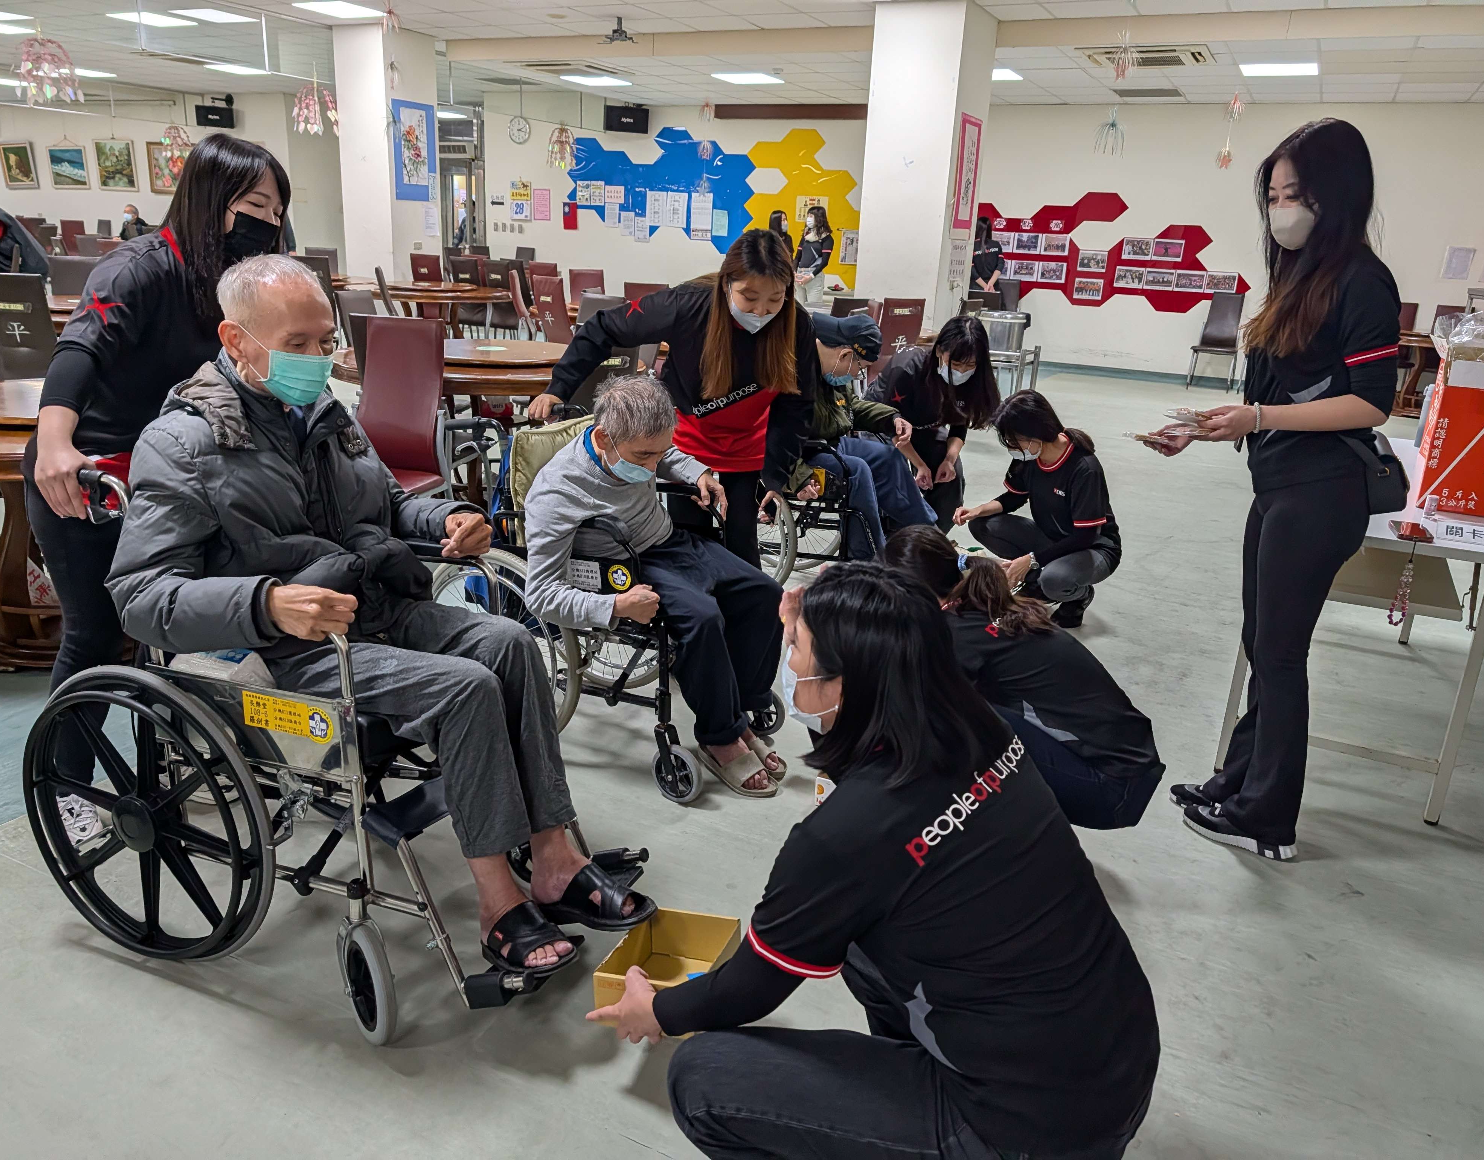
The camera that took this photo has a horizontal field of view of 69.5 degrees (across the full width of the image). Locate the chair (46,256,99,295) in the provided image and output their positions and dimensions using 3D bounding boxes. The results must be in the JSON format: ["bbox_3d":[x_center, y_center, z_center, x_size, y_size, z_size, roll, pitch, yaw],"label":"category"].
[{"bbox_3d":[-3.838,-1.388,6.303,0.430,0.970,0.560,-10,22,-35],"label":"chair"}]

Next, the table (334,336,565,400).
[{"bbox_3d":[-1.131,-0.684,4.946,1.370,0.760,1.370,12,20,25],"label":"table"}]

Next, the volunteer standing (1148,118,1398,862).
[{"bbox_3d":[1.200,-0.185,2.455,0.520,1.620,0.460,11,19,23],"label":"volunteer standing"}]

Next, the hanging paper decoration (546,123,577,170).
[{"bbox_3d":[-2.112,-5.075,12.512,0.340,0.520,0.340,3,18,-1],"label":"hanging paper decoration"}]

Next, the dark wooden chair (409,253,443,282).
[{"bbox_3d":[-2.866,-2.547,10.074,0.430,0.980,0.560,5,18,6],"label":"dark wooden chair"}]

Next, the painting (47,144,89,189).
[{"bbox_3d":[-11.215,-6.866,17.815,1.000,0.650,0.050,12,20,25],"label":"painting"}]

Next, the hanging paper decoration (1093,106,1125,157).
[{"bbox_3d":[1.915,-2.335,5.570,0.165,0.240,0.165,12,20,25],"label":"hanging paper decoration"}]

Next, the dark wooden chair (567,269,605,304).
[{"bbox_3d":[-1.095,-1.875,8.309,0.430,0.980,0.560,-8,21,-32],"label":"dark wooden chair"}]

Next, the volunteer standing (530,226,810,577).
[{"bbox_3d":[-0.132,-0.272,2.938,0.700,1.345,0.580,5,18,6],"label":"volunteer standing"}]

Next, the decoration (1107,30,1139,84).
[{"bbox_3d":[1.947,-2.666,5.460,0.165,0.240,0.165,12,20,25],"label":"decoration"}]

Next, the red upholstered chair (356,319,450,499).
[{"bbox_3d":[-1.231,-0.360,3.621,0.440,0.975,0.580,5,18,5],"label":"red upholstered chair"}]

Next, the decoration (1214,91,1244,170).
[{"bbox_3d":[4.387,-4.026,9.604,0.190,0.660,0.190,12,20,25],"label":"decoration"}]

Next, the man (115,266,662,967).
[{"bbox_3d":[-0.608,0.042,1.891,1.000,1.180,0.600,15,22,32],"label":"man"}]

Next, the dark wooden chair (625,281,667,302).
[{"bbox_3d":[-0.622,-1.469,7.083,0.430,0.970,0.560,3,18,0],"label":"dark wooden chair"}]

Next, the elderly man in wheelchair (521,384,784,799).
[{"bbox_3d":[-0.177,0.005,2.619,0.700,1.010,0.580,16,22,35],"label":"elderly man in wheelchair"}]

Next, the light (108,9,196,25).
[{"bbox_3d":[-5.236,-4.957,9.463,0.600,0.060,0.600,12,20,25],"label":"light"}]

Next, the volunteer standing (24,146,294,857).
[{"bbox_3d":[-1.144,-0.113,2.115,0.700,1.440,0.520,13,20,28],"label":"volunteer standing"}]

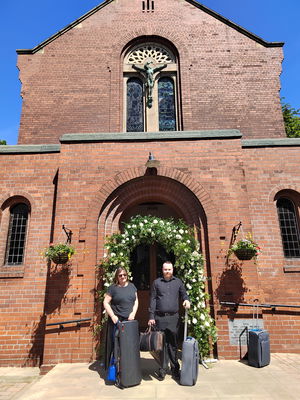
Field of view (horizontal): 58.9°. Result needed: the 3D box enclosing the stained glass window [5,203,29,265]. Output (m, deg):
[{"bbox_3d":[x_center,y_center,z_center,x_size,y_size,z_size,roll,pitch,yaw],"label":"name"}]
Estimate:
[{"bbox_3d":[-3.101,0.783,6.203,0.459,1.449,0.100,-1,-15,1],"label":"stained glass window"}]

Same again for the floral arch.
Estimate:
[{"bbox_3d":[0.123,1.618,4.996,1.980,2.600,0.500,-1,-15,1],"label":"floral arch"}]

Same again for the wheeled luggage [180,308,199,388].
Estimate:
[{"bbox_3d":[0.590,2.168,4.068,0.230,1.050,0.330,-8,-16,25],"label":"wheeled luggage"}]

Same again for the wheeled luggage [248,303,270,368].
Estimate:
[{"bbox_3d":[1.889,2.340,4.744,0.340,1.050,0.240,9,-18,-32],"label":"wheeled luggage"}]

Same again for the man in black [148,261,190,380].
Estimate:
[{"bbox_3d":[0.306,1.881,4.301,0.660,1.740,0.420,-1,-15,1],"label":"man in black"}]

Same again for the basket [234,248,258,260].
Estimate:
[{"bbox_3d":[1.733,0.994,4.849,0.380,0.230,0.380,-1,-15,1],"label":"basket"}]

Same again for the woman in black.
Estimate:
[{"bbox_3d":[-0.492,1.973,4.441,0.580,1.640,0.400,0,-15,-3],"label":"woman in black"}]

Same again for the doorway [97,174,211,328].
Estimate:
[{"bbox_3d":[0.073,1.283,5.622,2.275,3.571,0.720,-1,-15,1],"label":"doorway"}]

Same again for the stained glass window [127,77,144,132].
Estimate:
[{"bbox_3d":[-0.560,-3.652,10.271,0.658,2.599,0.120,-1,-15,1],"label":"stained glass window"}]

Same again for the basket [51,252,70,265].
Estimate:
[{"bbox_3d":[-1.641,1.070,4.902,0.340,0.230,0.340,-1,-15,1],"label":"basket"}]

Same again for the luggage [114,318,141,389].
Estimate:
[{"bbox_3d":[-0.329,2.246,3.955,0.310,0.860,0.260,9,-18,-32],"label":"luggage"}]

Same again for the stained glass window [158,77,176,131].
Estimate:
[{"bbox_3d":[0.676,-3.667,10.248,0.655,2.537,0.120,-1,-15,1],"label":"stained glass window"}]

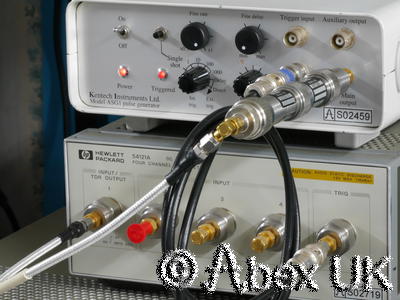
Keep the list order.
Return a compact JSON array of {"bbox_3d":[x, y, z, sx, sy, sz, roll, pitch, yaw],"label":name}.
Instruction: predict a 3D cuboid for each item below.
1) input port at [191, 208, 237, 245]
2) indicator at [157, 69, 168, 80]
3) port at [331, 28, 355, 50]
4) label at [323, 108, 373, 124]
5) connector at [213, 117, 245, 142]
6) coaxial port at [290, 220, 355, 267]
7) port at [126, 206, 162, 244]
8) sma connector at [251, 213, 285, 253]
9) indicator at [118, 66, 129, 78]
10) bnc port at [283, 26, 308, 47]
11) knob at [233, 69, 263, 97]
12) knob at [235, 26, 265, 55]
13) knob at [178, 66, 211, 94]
[{"bbox_3d":[0.005,0.049,1.152,0.021,0.021,0.034,4,14,25],"label":"input port"},{"bbox_3d":[-0.023,-0.045,1.176,0.006,0.006,0.005,5,15,24],"label":"indicator"},{"bbox_3d":[0.082,-0.063,1.119,0.011,0.011,0.013,5,15,24],"label":"port"},{"bbox_3d":[0.087,-0.020,1.148,0.030,0.008,0.001,5,14,23],"label":"label"},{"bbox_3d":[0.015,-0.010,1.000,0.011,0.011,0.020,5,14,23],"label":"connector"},{"bbox_3d":[0.068,0.057,1.105,0.021,0.021,0.066,4,14,25],"label":"coaxial port"},{"bbox_3d":[-0.029,0.046,1.163,0.021,0.021,0.039,5,15,24],"label":"port"},{"bbox_3d":[0.040,0.052,1.136,0.021,0.021,0.033,4,14,25],"label":"sma connector"},{"bbox_3d":[-0.047,-0.048,1.200,0.006,0.006,0.004,5,14,23],"label":"indicator"},{"bbox_3d":[0.055,-0.065,1.131,0.011,0.011,0.013,5,15,24],"label":"bnc port"},{"bbox_3d":[0.029,-0.039,1.148,0.015,0.015,0.015,5,15,24],"label":"knob"},{"bbox_3d":[0.030,-0.065,1.158,0.016,0.016,0.009,5,14,23],"label":"knob"},{"bbox_3d":[-0.003,-0.042,1.175,0.015,0.015,0.015,5,14,23],"label":"knob"}]

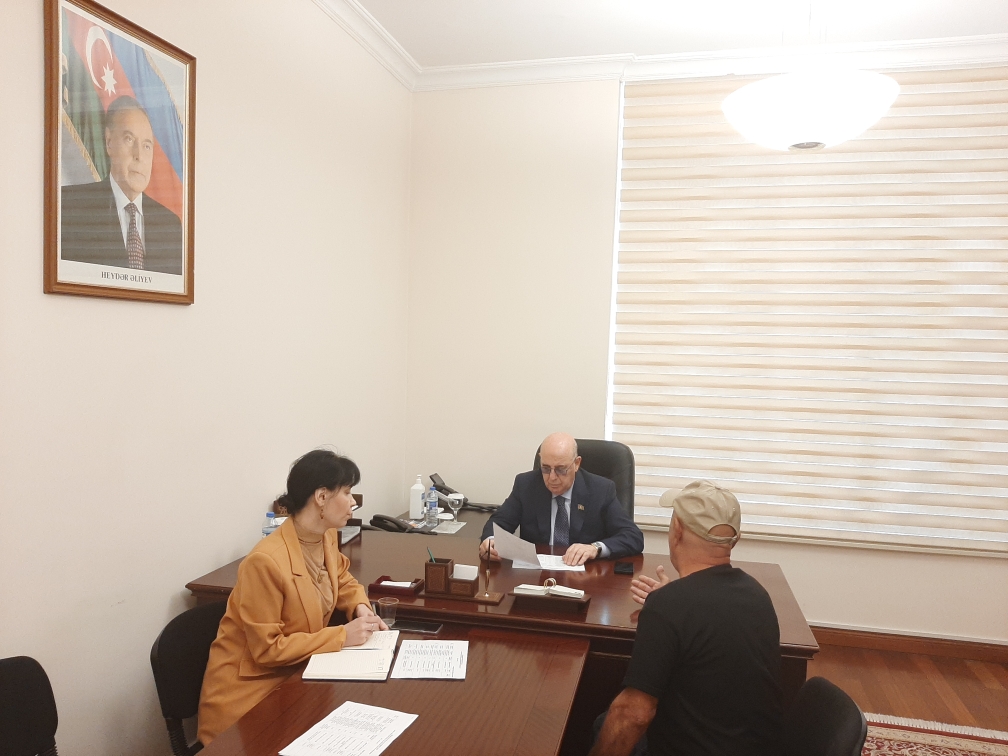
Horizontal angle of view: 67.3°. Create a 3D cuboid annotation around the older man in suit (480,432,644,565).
[{"bbox_3d":[0.297,0.893,3.471,0.680,1.290,0.780,2,3,12],"label":"older man in suit"}]

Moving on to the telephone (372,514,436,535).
[{"bbox_3d":[-0.510,0.720,3.845,0.230,0.090,0.180,3,3,24],"label":"telephone"}]

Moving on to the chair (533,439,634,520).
[{"bbox_3d":[0.341,0.929,3.688,0.660,1.200,0.700,2,3,14],"label":"chair"}]

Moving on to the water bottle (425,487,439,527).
[{"bbox_3d":[-0.372,0.662,3.931,0.062,0.205,0.062,2,3,14],"label":"water bottle"}]

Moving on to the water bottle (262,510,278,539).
[{"bbox_3d":[-0.942,0.646,3.049,0.064,0.210,0.064,2,3,14],"label":"water bottle"}]

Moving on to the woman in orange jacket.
[{"bbox_3d":[-0.643,0.912,2.327,0.700,1.310,0.510,3,3,22],"label":"woman in orange jacket"}]

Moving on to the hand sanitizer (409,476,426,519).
[{"bbox_3d":[-0.466,0.634,4.054,0.070,0.245,0.085,3,3,29],"label":"hand sanitizer"}]

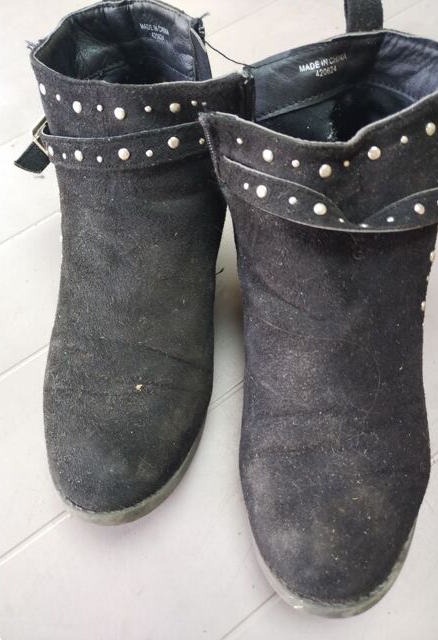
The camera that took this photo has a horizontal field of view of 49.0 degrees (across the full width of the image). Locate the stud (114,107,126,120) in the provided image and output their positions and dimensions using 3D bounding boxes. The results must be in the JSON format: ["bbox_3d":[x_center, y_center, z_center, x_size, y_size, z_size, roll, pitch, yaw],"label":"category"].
[{"bbox_3d":[-0.051,-0.107,0.249,0.006,0.006,0.003,8,40,10],"label":"stud"}]

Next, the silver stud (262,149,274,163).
[{"bbox_3d":[0.023,-0.078,0.229,0.006,0.006,0.003,24,42,17],"label":"silver stud"}]

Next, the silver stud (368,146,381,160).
[{"bbox_3d":[0.073,-0.078,0.224,0.006,0.006,0.003,-14,36,-1],"label":"silver stud"}]

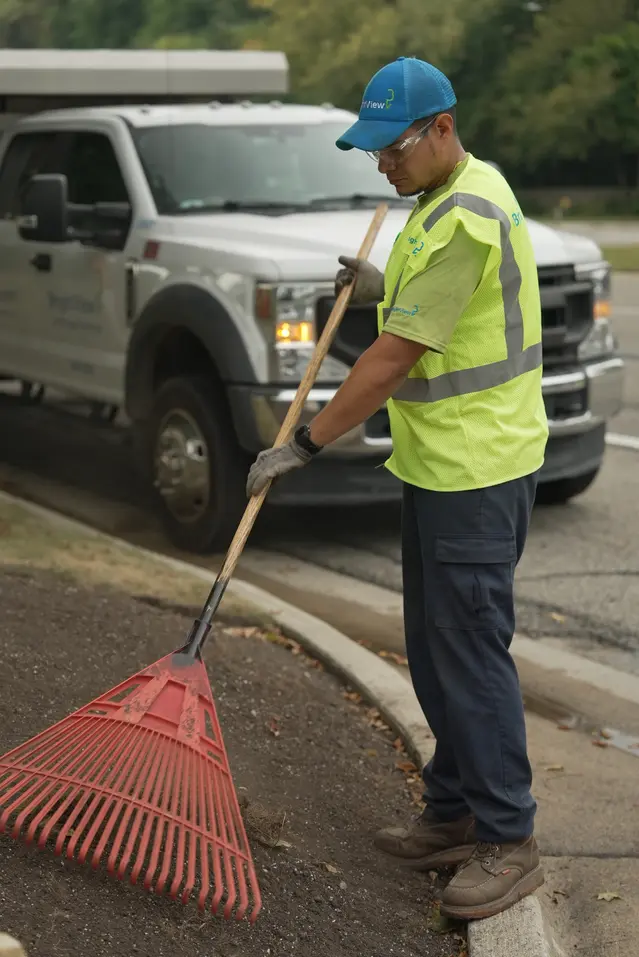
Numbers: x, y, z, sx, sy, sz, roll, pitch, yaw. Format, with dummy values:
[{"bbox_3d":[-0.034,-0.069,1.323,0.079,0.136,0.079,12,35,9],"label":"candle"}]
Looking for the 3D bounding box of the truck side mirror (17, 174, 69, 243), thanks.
[{"bbox_3d":[-1.370,-1.339,9.233,0.215,0.335,0.160,-7,10,-26],"label":"truck side mirror"}]

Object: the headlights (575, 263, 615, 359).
[{"bbox_3d":[1.277,-0.776,8.497,0.370,0.405,0.220,-7,10,-26],"label":"headlights"}]

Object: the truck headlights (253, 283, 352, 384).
[{"bbox_3d":[-0.061,-0.625,7.819,0.370,0.405,0.220,-7,10,-26],"label":"truck headlights"}]

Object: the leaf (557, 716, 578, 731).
[{"bbox_3d":[0.759,0.752,5.700,0.065,0.025,0.060,-1,9,0],"label":"leaf"}]

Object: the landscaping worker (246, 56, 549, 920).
[{"bbox_3d":[0.168,-0.012,3.860,0.660,1.740,0.540,-4,9,-13],"label":"landscaping worker"}]

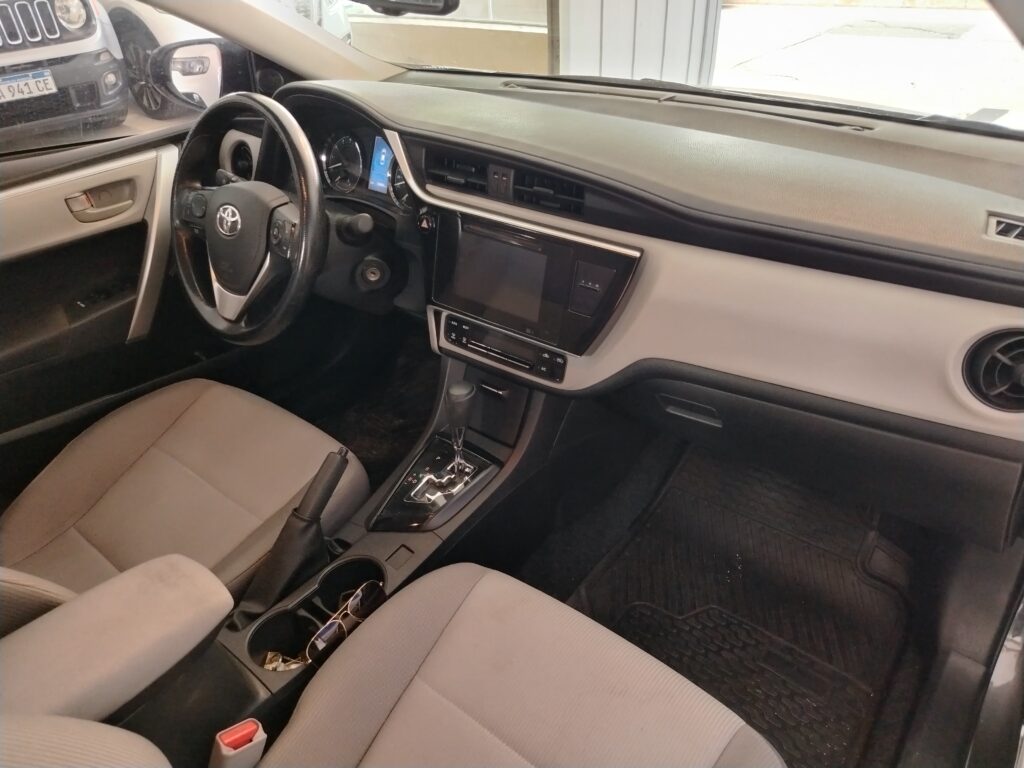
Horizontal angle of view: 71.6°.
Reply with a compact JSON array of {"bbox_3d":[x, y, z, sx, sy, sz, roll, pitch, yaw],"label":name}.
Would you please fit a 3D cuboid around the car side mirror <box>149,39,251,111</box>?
[{"bbox_3d":[-0.638,-0.654,1.482,0.251,0.148,0.118,15,39,23],"label":"car side mirror"}]

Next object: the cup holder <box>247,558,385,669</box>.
[{"bbox_3d":[-0.252,0.324,0.953,0.097,0.074,0.200,22,42,31],"label":"cup holder"}]

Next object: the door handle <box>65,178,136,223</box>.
[{"bbox_3d":[-0.719,-0.318,1.243,0.035,0.049,0.118,22,42,31],"label":"door handle"}]

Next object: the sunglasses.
[{"bbox_3d":[-0.237,0.326,0.954,0.140,0.049,0.133,-38,8,-39],"label":"sunglasses"}]

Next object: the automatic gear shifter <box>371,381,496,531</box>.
[{"bbox_3d":[-0.127,0.116,1.038,0.120,0.177,0.175,22,42,31],"label":"automatic gear shifter"}]

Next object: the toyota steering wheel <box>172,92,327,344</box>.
[{"bbox_3d":[-0.397,-0.249,1.101,0.367,0.367,0.099,22,19,31],"label":"toyota steering wheel"}]

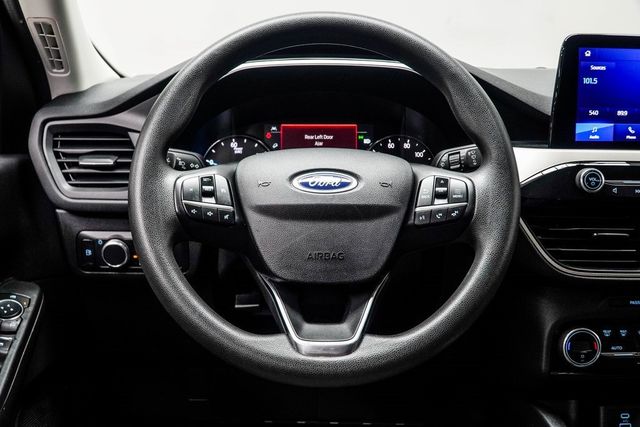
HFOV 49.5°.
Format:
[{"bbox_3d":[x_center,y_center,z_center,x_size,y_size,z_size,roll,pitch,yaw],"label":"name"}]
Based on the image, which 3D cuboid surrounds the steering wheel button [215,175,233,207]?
[{"bbox_3d":[-0.093,-0.021,0.679,0.018,0.032,0.009,0,-17,0],"label":"steering wheel button"}]

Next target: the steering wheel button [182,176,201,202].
[{"bbox_3d":[-0.123,-0.022,0.668,0.017,0.026,0.007,0,-16,0],"label":"steering wheel button"}]

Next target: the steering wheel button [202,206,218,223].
[{"bbox_3d":[-0.104,0.002,0.662,0.016,0.016,0.007,0,-16,0],"label":"steering wheel button"}]

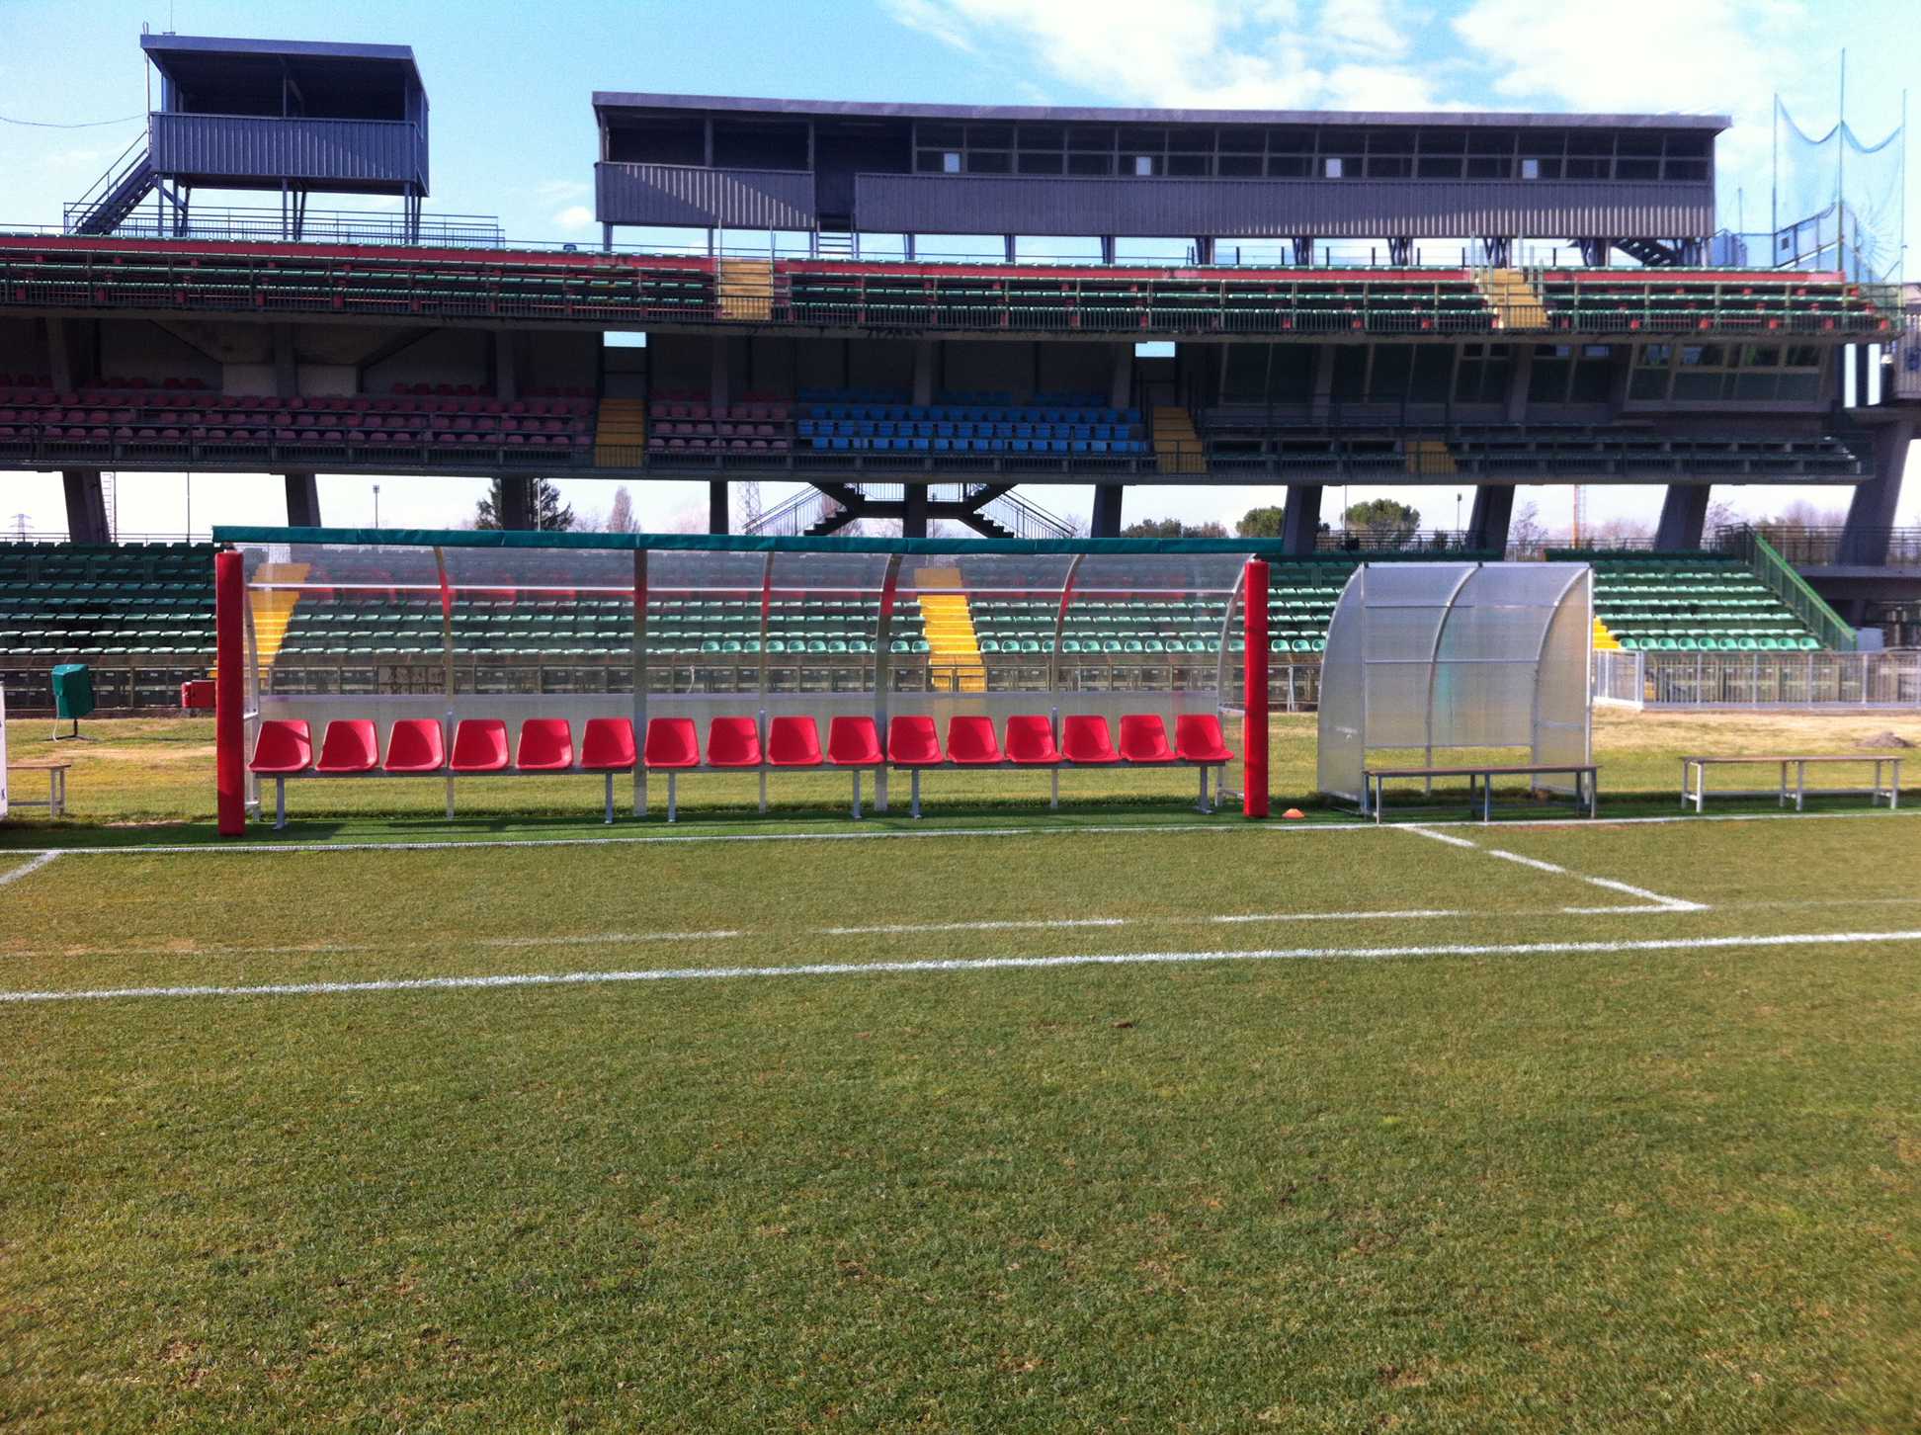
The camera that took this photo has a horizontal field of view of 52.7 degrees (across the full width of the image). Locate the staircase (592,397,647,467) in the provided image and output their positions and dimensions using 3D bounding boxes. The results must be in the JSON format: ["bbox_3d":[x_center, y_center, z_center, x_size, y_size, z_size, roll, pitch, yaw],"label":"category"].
[{"bbox_3d":[-7.905,-6.625,45.300,1.100,1.900,2.600,0,2,-4],"label":"staircase"}]

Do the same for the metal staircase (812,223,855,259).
[{"bbox_3d":[-2.886,-10.823,44.400,0.950,1.050,0.950,0,2,-4],"label":"metal staircase"}]

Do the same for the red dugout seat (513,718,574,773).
[{"bbox_3d":[-3.062,0.194,14.247,0.425,0.361,0.420,0,4,-11],"label":"red dugout seat"}]

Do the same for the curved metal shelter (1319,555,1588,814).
[{"bbox_3d":[4.299,-0.287,17.066,2.070,2.110,1.050,0,1,-10],"label":"curved metal shelter"}]

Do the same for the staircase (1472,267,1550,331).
[{"bbox_3d":[13.300,-10.020,46.600,1.250,2.100,2.800,0,1,-2],"label":"staircase"}]

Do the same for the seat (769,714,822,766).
[{"bbox_3d":[-1.270,0.182,14.612,0.425,0.361,0.420,0,4,-11],"label":"seat"}]

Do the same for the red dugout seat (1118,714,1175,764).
[{"bbox_3d":[1.491,0.169,15.600,0.430,0.400,0.440,0,2,-11],"label":"red dugout seat"}]

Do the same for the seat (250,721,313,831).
[{"bbox_3d":[-4.856,0.412,13.896,0.425,0.769,0.440,0,4,-11],"label":"seat"}]

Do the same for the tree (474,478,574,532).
[{"bbox_3d":[-24.642,-8.384,110.000,7.000,11.500,7.000,0,2,-4],"label":"tree"}]

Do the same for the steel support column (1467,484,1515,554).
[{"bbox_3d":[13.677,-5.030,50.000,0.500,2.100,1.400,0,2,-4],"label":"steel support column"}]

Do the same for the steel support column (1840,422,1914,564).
[{"bbox_3d":[23.386,-5.764,49.500,0.600,3.400,1.400,1,20,3],"label":"steel support column"}]

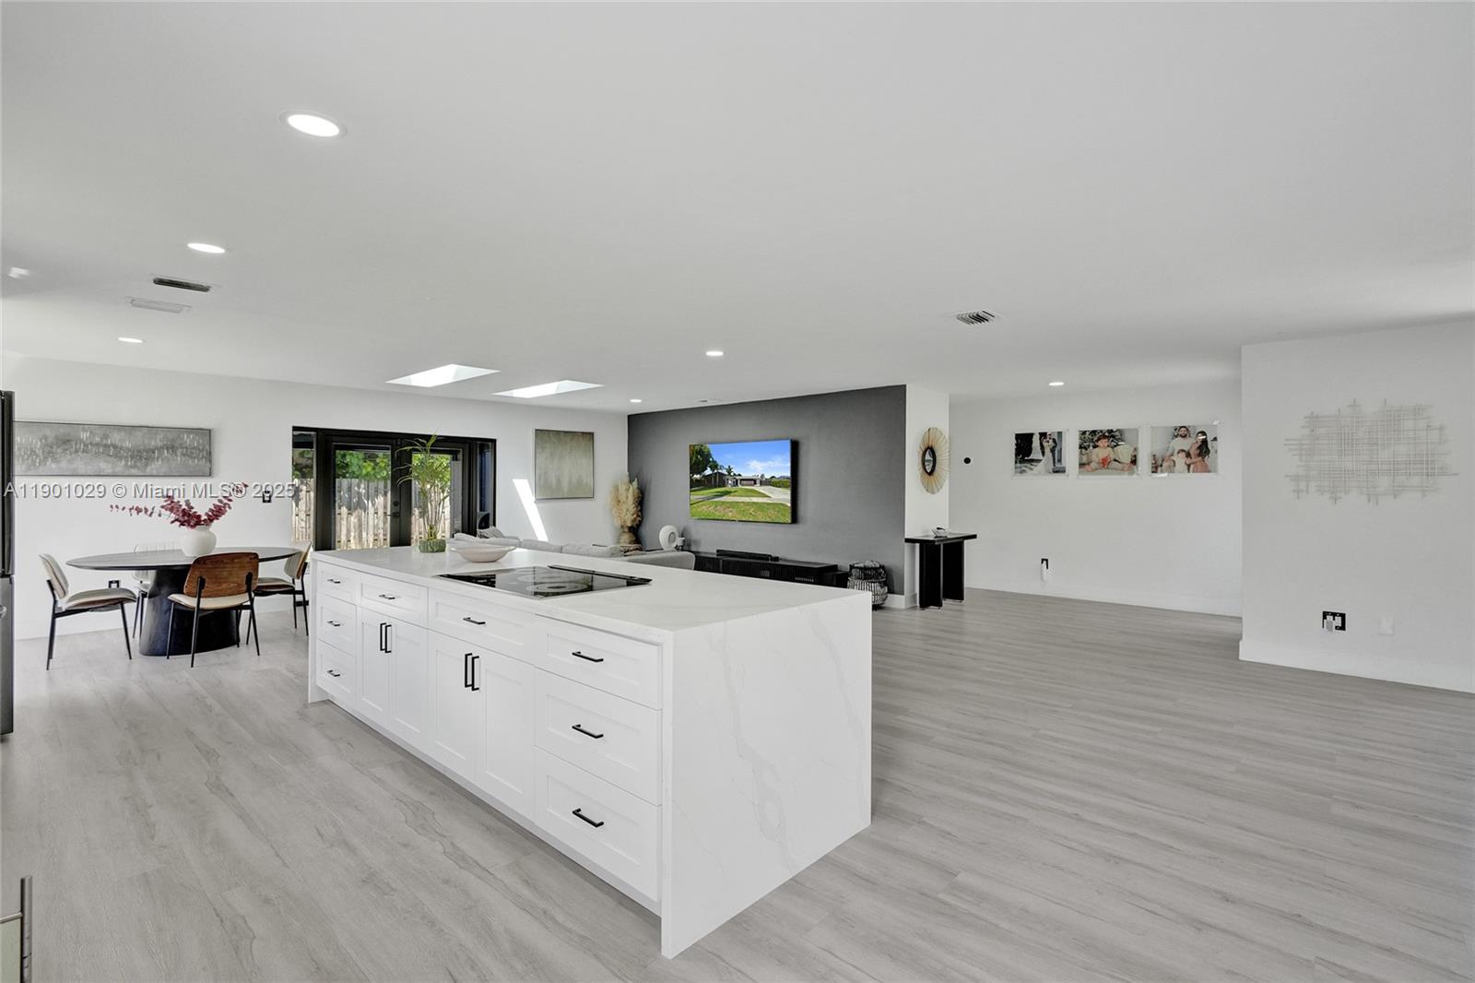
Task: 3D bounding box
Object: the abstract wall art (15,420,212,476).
[{"bbox_3d":[-5.796,-0.372,6.045,0.040,0.475,1.490,0,0,42],"label":"abstract wall art"}]

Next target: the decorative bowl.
[{"bbox_3d":[-1.397,0.346,3.612,0.330,0.080,0.330,0,0,0],"label":"decorative bowl"}]

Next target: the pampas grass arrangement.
[{"bbox_3d":[-1.753,0.292,10.059,0.480,1.090,0.480,0,0,0],"label":"pampas grass arrangement"}]

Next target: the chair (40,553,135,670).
[{"bbox_3d":[-5.001,0.894,5.059,0.530,0.795,0.480,0,0,-45],"label":"chair"}]

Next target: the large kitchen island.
[{"bbox_3d":[-1.048,0.847,3.325,3.304,0.919,1.061,0,0,42],"label":"large kitchen island"}]

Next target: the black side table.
[{"bbox_3d":[2.356,0.924,7.498,0.370,0.780,1.050,0,0,44],"label":"black side table"}]

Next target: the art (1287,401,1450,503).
[{"bbox_3d":[4.428,-0.279,4.618,0.876,0.735,0.040,0,0,42],"label":"art"}]

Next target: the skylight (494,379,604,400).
[{"bbox_3d":[-2.215,-1.219,7.602,1.550,0.120,0.480,0,0,41],"label":"skylight"}]

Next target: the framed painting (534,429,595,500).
[{"bbox_3d":[-2.476,-0.380,9.442,0.040,0.970,0.950,0,0,45],"label":"framed painting"}]

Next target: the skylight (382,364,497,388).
[{"bbox_3d":[-3.065,-1.224,6.762,1.560,0.120,0.470,0,0,41],"label":"skylight"}]

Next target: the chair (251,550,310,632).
[{"bbox_3d":[-4.114,0.875,5.848,0.500,0.820,0.550,0,0,42],"label":"chair"}]

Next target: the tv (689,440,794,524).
[{"bbox_3d":[0.025,-0.123,8.817,1.860,1.060,0.070,0,0,41],"label":"tv"}]

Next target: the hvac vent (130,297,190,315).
[{"bbox_3d":[-3.651,-1.155,4.127,0.275,0.020,0.305,0,0,42],"label":"hvac vent"}]

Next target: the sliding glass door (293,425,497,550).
[{"bbox_3d":[-4.058,0.280,7.966,0.120,2.020,2.260,0,0,45],"label":"sliding glass door"}]

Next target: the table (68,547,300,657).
[{"bbox_3d":[-4.584,0.908,5.488,1.480,0.750,1.480,0,0,45],"label":"table"}]

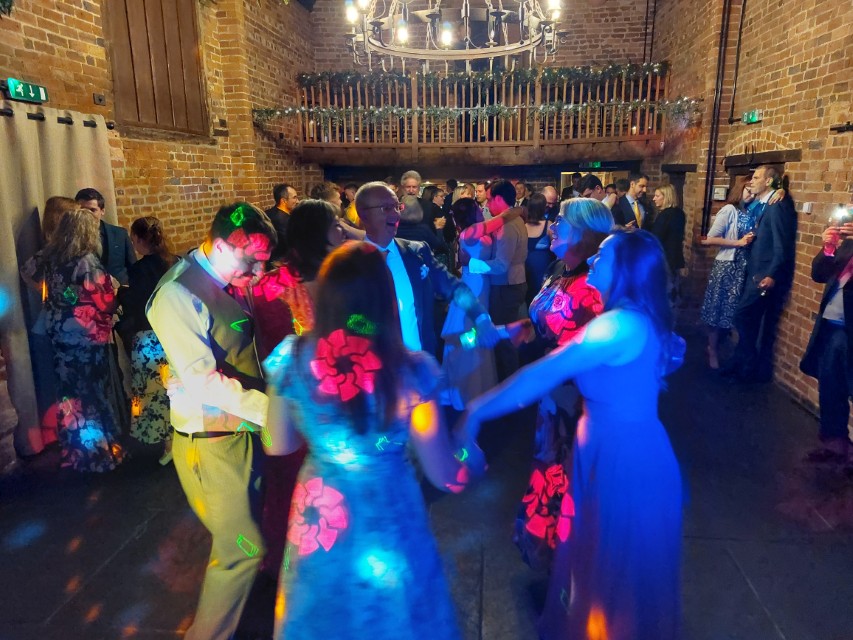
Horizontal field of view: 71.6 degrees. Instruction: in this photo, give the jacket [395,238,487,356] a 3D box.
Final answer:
[{"bbox_3d":[-0.029,0.003,2.877,0.580,0.780,0.450,-7,15,-29],"label":"jacket"}]

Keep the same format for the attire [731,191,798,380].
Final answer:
[{"bbox_3d":[2.790,-0.271,5.052,0.470,1.540,0.470,-1,13,-6],"label":"attire"}]

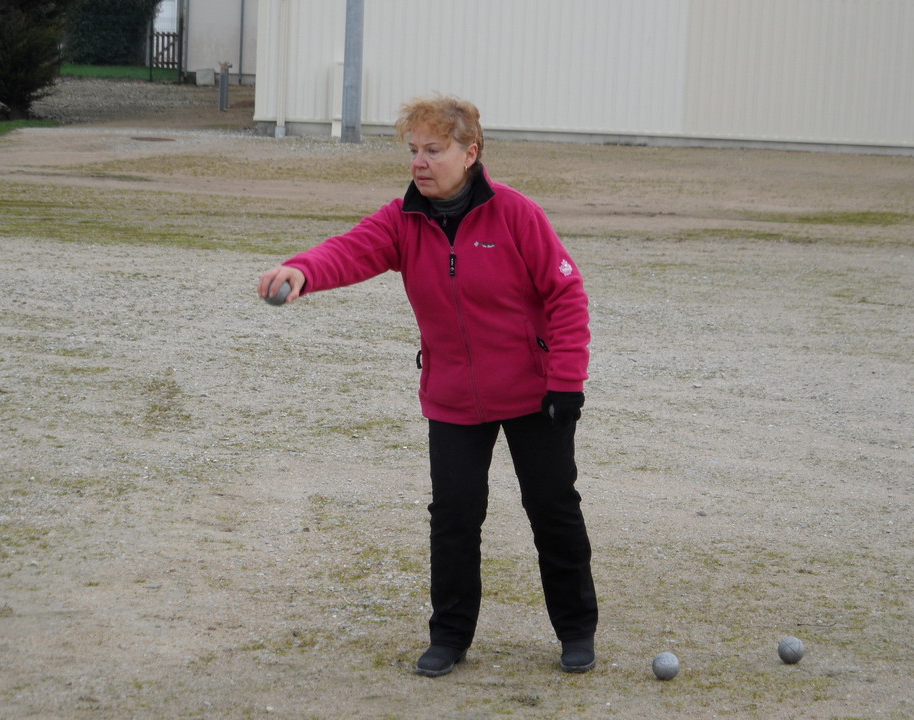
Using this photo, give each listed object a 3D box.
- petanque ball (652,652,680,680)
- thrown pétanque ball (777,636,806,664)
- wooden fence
[{"bbox_3d":[0.561,0.823,7.460,0.074,0.074,0.074,2,8,0],"label":"petanque ball"},{"bbox_3d":[0.928,0.807,7.710,0.074,0.074,0.074,2,8,0],"label":"thrown pétanque ball"},{"bbox_3d":[-7.253,-7.688,69.000,0.720,0.950,0.070,2,8,-2],"label":"wooden fence"}]

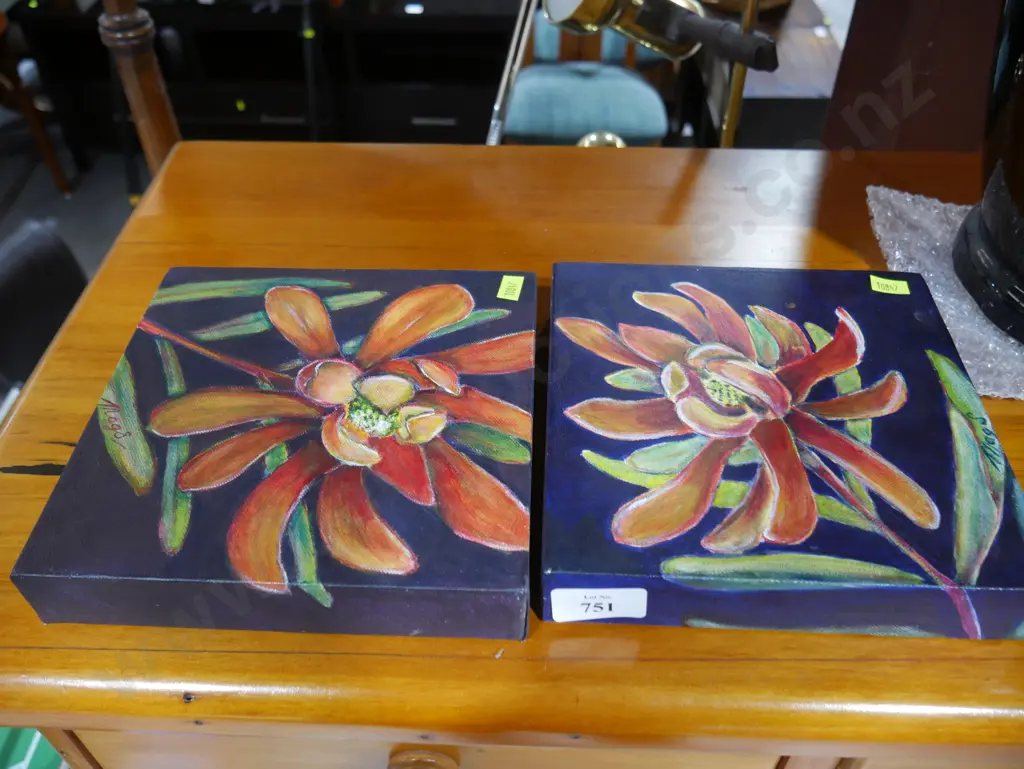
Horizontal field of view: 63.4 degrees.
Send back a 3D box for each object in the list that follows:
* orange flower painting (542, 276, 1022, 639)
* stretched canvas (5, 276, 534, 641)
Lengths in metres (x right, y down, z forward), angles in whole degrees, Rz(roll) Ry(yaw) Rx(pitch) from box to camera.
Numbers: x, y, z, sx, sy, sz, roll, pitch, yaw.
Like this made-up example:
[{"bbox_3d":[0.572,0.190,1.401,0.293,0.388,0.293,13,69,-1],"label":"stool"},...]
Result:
[{"bbox_3d":[0.120,0.019,0.404,0.204,0.037,0.202,2,44,2],"label":"orange flower painting"},{"bbox_3d":[-0.091,0.020,0.405,0.203,0.037,0.201,1,44,2],"label":"stretched canvas"}]

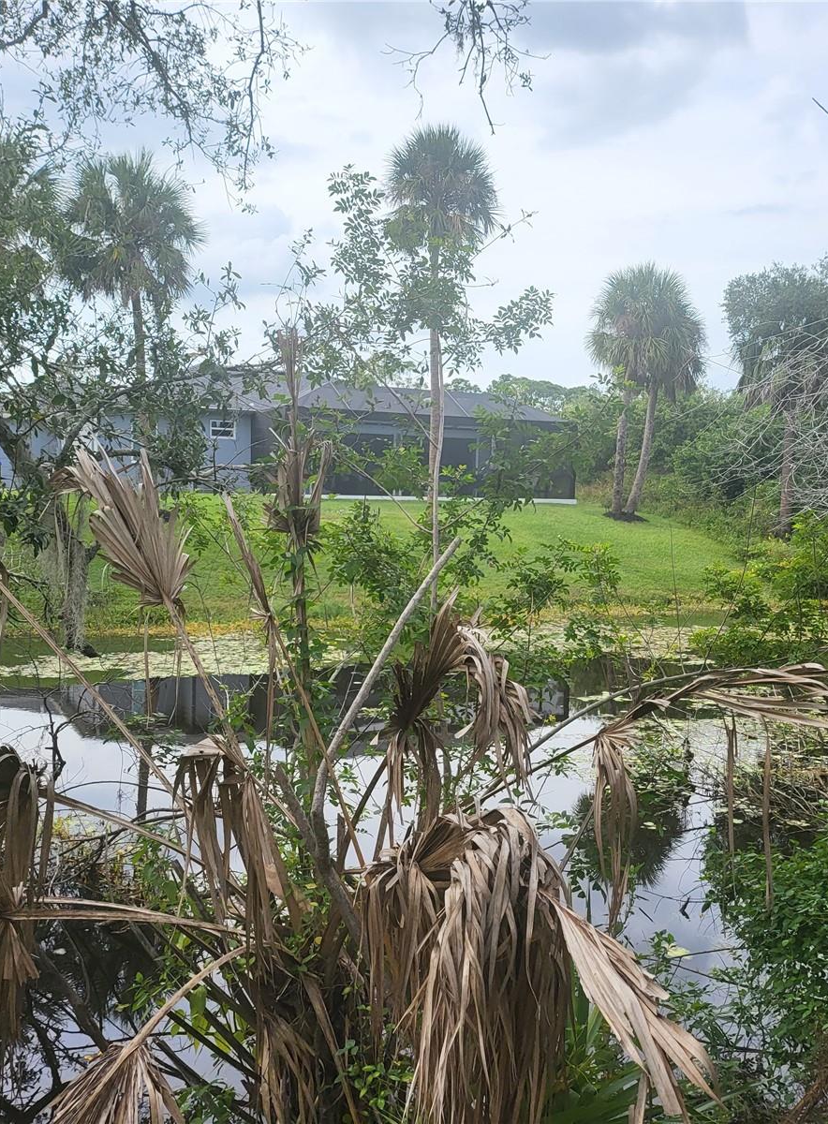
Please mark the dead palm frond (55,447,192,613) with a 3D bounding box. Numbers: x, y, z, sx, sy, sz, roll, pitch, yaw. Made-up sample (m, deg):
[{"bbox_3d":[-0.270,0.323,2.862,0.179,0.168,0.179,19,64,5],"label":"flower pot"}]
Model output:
[{"bbox_3d":[-0.868,-0.096,3.100,0.410,0.510,0.340,1,3,0],"label":"dead palm frond"}]

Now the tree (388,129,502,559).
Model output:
[{"bbox_3d":[0.781,-6.565,29.500,3.200,11.700,3.200,1,3,0],"label":"tree"}]

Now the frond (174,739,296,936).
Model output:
[{"bbox_3d":[-0.472,0.730,2.750,0.340,0.530,0.300,1,3,0],"label":"frond"}]

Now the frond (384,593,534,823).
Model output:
[{"bbox_3d":[0.121,0.393,2.800,0.400,0.610,0.400,1,3,0],"label":"frond"}]

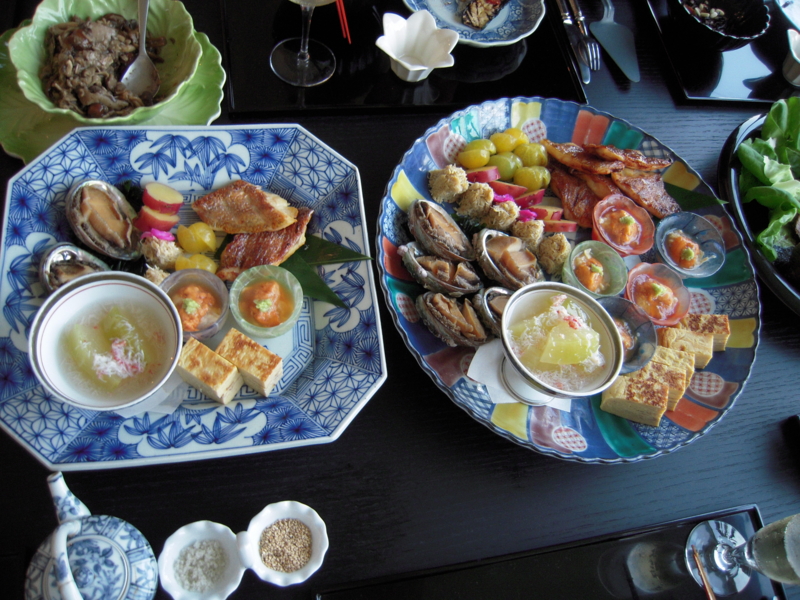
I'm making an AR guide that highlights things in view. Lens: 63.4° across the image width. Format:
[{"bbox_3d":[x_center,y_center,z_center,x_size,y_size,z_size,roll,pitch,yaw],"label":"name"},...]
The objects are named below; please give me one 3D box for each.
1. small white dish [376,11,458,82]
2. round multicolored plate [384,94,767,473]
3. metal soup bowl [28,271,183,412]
[{"bbox_3d":[0.017,-0.290,0.763,0.102,0.043,0.098,0,65,-13],"label":"small white dish"},{"bbox_3d":[0.175,-0.033,0.677,0.407,0.055,0.407,5,64,-11],"label":"round multicolored plate"},{"bbox_3d":[-0.229,0.043,0.519,0.110,0.071,0.110,0,67,-17],"label":"metal soup bowl"}]

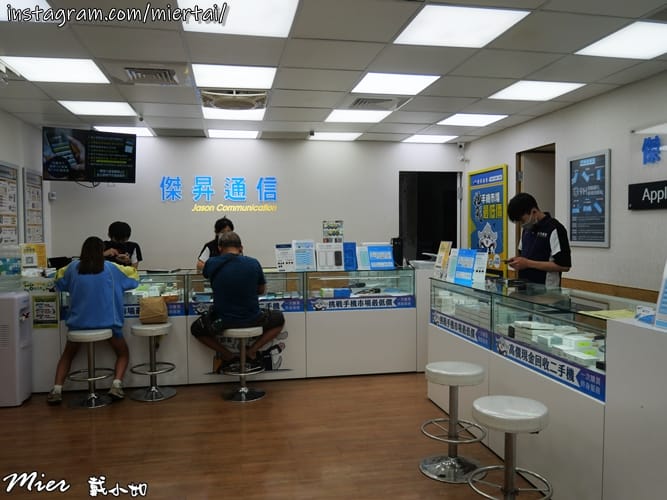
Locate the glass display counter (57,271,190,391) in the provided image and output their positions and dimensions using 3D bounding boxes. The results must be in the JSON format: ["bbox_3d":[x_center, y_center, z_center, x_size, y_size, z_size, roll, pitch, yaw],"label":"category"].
[{"bbox_3d":[-2.062,0.789,5.100,1.133,1.091,0.550,-1,2,-9],"label":"glass display counter"}]

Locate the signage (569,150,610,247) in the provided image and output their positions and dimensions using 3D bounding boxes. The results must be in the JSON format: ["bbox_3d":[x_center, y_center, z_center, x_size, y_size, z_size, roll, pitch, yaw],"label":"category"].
[{"bbox_3d":[2.192,-0.422,4.304,0.030,0.800,0.520,-1,3,-11],"label":"signage"}]

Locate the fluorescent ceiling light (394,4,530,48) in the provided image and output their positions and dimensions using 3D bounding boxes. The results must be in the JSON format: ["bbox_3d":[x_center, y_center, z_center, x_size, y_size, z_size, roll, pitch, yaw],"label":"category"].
[{"bbox_3d":[0.711,-1.283,2.877,0.599,0.060,0.550,-1,3,-11],"label":"fluorescent ceiling light"}]

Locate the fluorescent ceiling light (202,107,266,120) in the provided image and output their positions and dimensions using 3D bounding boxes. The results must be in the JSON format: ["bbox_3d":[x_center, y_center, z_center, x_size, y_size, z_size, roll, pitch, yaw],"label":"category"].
[{"bbox_3d":[-0.944,-1.328,4.804,0.580,0.050,0.560,-1,3,-11],"label":"fluorescent ceiling light"}]

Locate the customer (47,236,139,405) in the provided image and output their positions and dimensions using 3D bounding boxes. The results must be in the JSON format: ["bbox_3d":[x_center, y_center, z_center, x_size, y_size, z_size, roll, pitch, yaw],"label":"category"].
[{"bbox_3d":[-2.010,0.564,4.192,0.700,1.340,0.600,-1,3,-11],"label":"customer"}]

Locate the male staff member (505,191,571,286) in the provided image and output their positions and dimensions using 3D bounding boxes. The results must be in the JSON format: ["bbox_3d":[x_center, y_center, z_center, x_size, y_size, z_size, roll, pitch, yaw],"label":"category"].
[{"bbox_3d":[1.509,0.398,3.658,0.460,1.640,0.500,-2,3,-25],"label":"male staff member"}]

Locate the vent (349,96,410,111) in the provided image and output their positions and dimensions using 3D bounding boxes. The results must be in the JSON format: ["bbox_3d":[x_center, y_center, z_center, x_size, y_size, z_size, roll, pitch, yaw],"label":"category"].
[{"bbox_3d":[0.387,-1.327,4.457,0.530,0.050,0.510,-1,3,-11],"label":"vent"}]

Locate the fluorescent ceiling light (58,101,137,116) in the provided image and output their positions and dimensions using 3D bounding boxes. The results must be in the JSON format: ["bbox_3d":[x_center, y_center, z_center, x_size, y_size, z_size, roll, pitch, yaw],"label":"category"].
[{"bbox_3d":[-2.121,-1.302,4.561,0.580,0.050,0.560,-1,3,-11],"label":"fluorescent ceiling light"}]

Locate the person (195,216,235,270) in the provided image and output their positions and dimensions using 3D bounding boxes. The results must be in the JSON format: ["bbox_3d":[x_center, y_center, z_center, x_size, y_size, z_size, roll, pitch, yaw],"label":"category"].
[{"bbox_3d":[-1.099,0.420,5.085,0.520,1.476,0.420,-1,3,-11],"label":"person"}]

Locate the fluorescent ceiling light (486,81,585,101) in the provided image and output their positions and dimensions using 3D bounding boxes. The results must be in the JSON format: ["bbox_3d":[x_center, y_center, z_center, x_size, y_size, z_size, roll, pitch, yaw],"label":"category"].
[{"bbox_3d":[1.714,-1.359,4.255,0.605,0.060,0.532,-1,3,-11],"label":"fluorescent ceiling light"}]

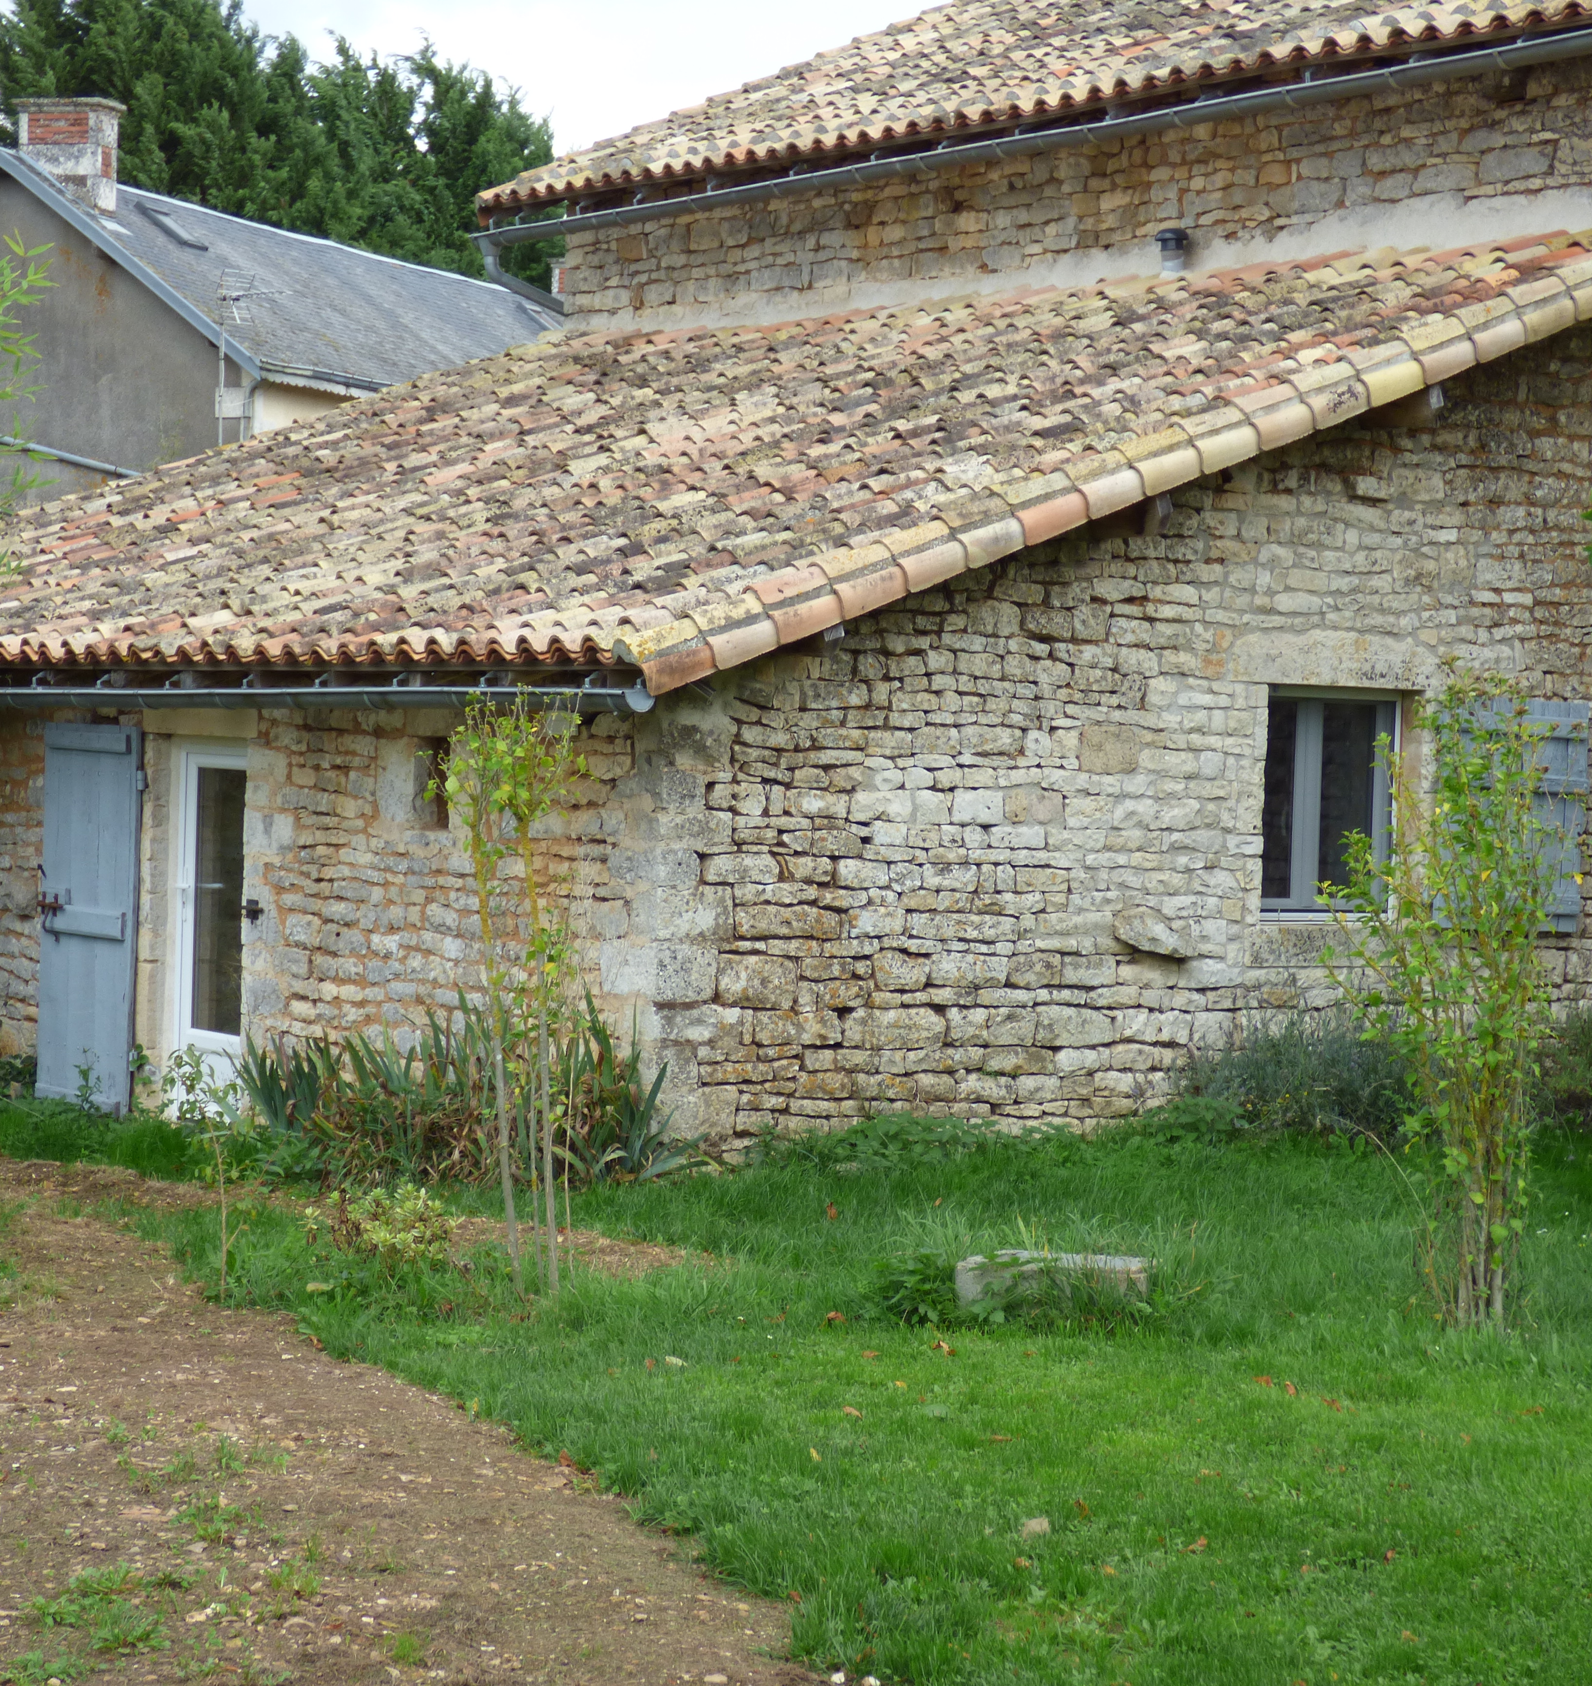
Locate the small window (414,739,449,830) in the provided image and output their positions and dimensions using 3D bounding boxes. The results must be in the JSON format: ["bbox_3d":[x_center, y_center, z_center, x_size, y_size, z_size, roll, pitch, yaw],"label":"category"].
[{"bbox_3d":[-1.570,-0.265,18.027,0.220,0.420,0.330,1,1,-36],"label":"small window"}]

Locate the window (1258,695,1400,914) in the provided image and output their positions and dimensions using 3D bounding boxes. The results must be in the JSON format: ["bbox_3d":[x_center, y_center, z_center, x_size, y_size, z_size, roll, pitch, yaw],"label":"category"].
[{"bbox_3d":[2.518,-0.170,18.896,1.020,1.090,0.150,1,1,-36],"label":"window"}]

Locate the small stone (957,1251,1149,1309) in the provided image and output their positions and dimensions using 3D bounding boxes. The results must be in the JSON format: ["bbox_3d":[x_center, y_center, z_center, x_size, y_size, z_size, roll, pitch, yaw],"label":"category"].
[{"bbox_3d":[0.799,1.361,12.300,0.580,0.170,0.320,2,1,6],"label":"small stone"}]

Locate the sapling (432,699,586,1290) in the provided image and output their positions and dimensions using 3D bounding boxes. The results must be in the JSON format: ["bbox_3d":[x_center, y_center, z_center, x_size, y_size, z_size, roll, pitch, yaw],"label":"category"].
[{"bbox_3d":[-0.862,0.470,12.184,0.450,1.834,0.420,2,1,0],"label":"sapling"}]

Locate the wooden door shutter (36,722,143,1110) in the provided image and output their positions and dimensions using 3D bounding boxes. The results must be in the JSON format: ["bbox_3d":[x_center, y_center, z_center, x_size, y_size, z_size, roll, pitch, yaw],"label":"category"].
[{"bbox_3d":[-3.678,0.394,20.571,0.080,2.030,1.100,1,1,-36],"label":"wooden door shutter"}]

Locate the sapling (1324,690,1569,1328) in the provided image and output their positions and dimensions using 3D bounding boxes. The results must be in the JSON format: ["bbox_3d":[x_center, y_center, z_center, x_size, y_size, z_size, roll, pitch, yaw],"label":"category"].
[{"bbox_3d":[2.049,0.473,12.257,0.680,2.014,0.600,2,1,0],"label":"sapling"}]

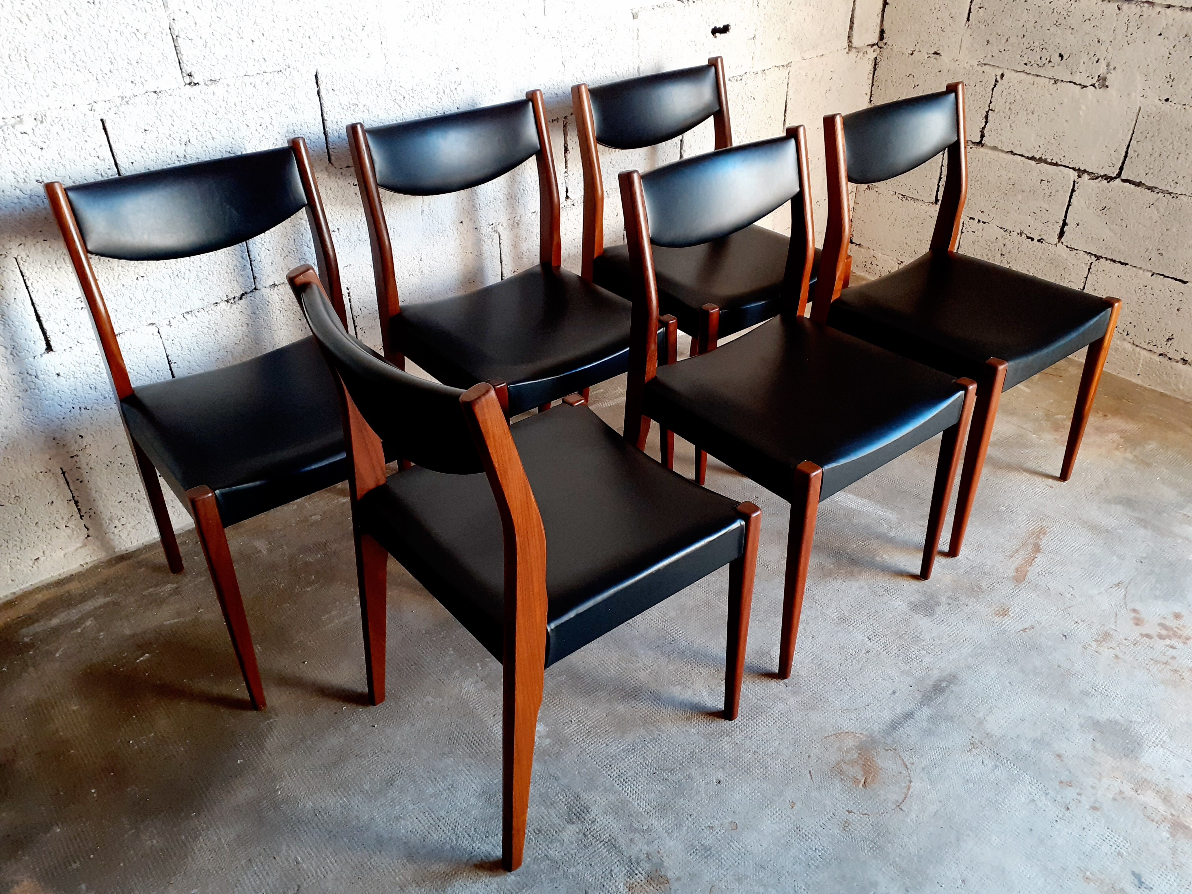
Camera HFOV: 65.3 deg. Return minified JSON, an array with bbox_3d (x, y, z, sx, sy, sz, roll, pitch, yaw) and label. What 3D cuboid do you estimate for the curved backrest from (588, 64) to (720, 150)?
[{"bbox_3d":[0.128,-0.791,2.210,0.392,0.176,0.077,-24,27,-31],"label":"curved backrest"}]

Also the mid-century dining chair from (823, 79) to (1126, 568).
[{"bbox_3d":[0.773,-0.293,2.024,0.458,0.816,0.502,-24,40,-31],"label":"mid-century dining chair"}]

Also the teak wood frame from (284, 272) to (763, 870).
[{"bbox_3d":[-0.086,0.121,1.409,0.508,0.816,0.458,-24,41,-32],"label":"teak wood frame"}]

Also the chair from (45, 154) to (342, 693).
[{"bbox_3d":[-0.578,-0.063,1.690,0.458,0.816,0.502,-24,40,-31],"label":"chair"}]

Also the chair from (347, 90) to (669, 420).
[{"bbox_3d":[-0.162,-0.254,1.973,0.458,0.816,0.508,-24,40,-31],"label":"chair"}]

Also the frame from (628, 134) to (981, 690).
[{"bbox_3d":[0.357,-0.102,1.741,0.458,0.816,0.502,-24,40,-31],"label":"frame"}]

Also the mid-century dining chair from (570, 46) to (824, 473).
[{"bbox_3d":[0.262,-0.436,2.244,0.458,0.816,0.508,-24,40,-31],"label":"mid-century dining chair"}]

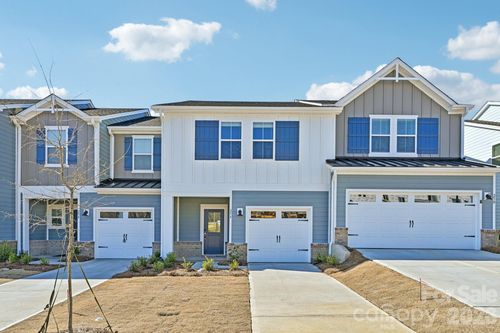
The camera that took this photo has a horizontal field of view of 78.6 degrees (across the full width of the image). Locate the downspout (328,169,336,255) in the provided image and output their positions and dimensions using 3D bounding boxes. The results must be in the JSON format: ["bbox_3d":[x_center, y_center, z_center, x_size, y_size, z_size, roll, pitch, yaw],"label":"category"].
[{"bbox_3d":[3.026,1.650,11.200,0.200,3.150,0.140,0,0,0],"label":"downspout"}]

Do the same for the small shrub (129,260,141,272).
[{"bbox_3d":[-3.933,3.405,10.400,0.420,0.420,0.420,0,0,0],"label":"small shrub"}]

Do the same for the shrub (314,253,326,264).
[{"bbox_3d":[2.786,3.565,11.900,0.468,0.429,0.440,0,0,0],"label":"shrub"}]

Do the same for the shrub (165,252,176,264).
[{"bbox_3d":[-2.942,3.404,11.300,0.450,0.450,0.440,0,0,0],"label":"shrub"}]

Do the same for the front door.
[{"bbox_3d":[-1.600,2.891,13.500,0.930,2.040,0.070,1,0,0],"label":"front door"}]

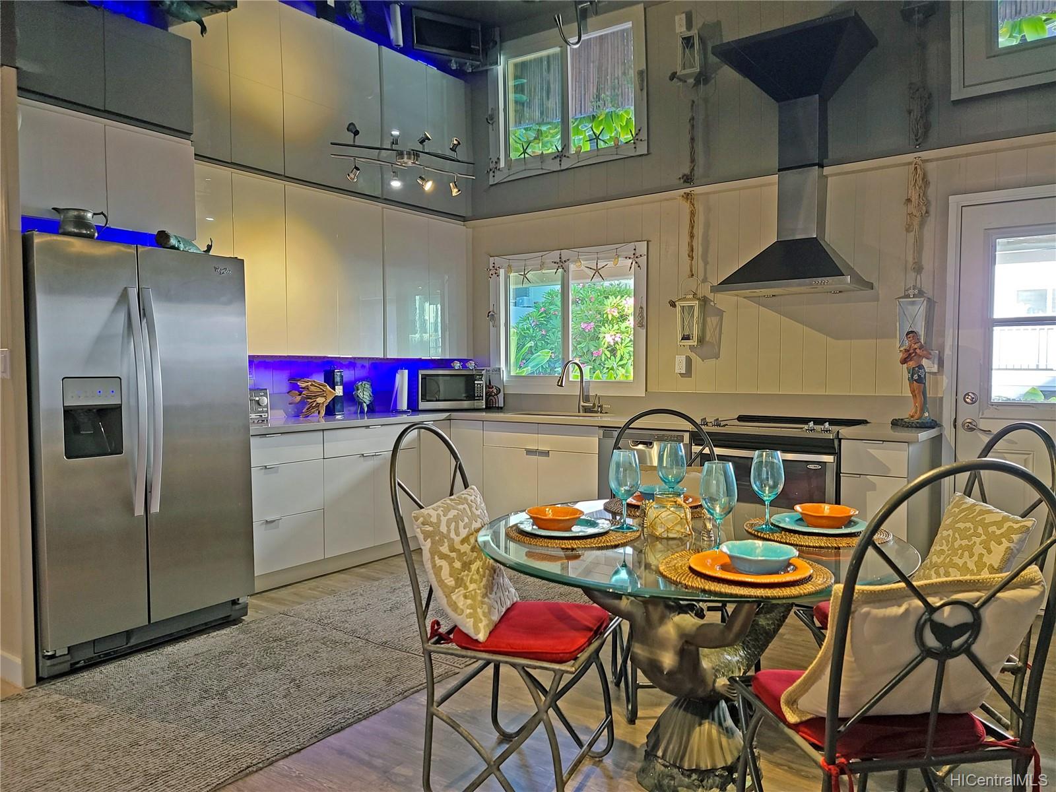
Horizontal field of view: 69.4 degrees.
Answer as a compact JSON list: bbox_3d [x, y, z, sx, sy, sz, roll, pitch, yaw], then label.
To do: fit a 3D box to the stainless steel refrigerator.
[{"bbox_3d":[-1.908,0.236,3.527,0.860,1.762,0.900,1,3,37],"label":"stainless steel refrigerator"}]

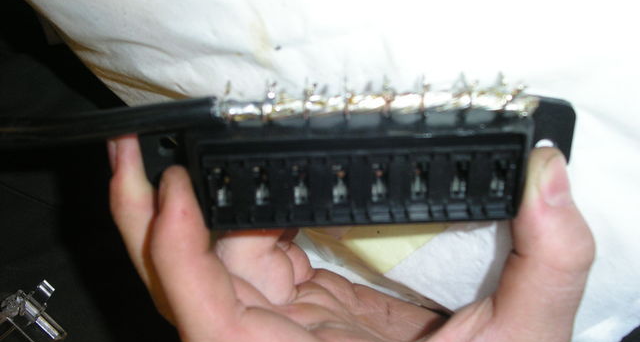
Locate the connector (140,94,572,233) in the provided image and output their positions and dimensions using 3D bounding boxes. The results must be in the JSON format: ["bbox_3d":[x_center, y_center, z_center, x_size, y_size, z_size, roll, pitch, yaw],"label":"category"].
[{"bbox_3d":[0.012,-0.004,0.228,0.146,0.033,0.029,-1,33,1],"label":"connector"}]

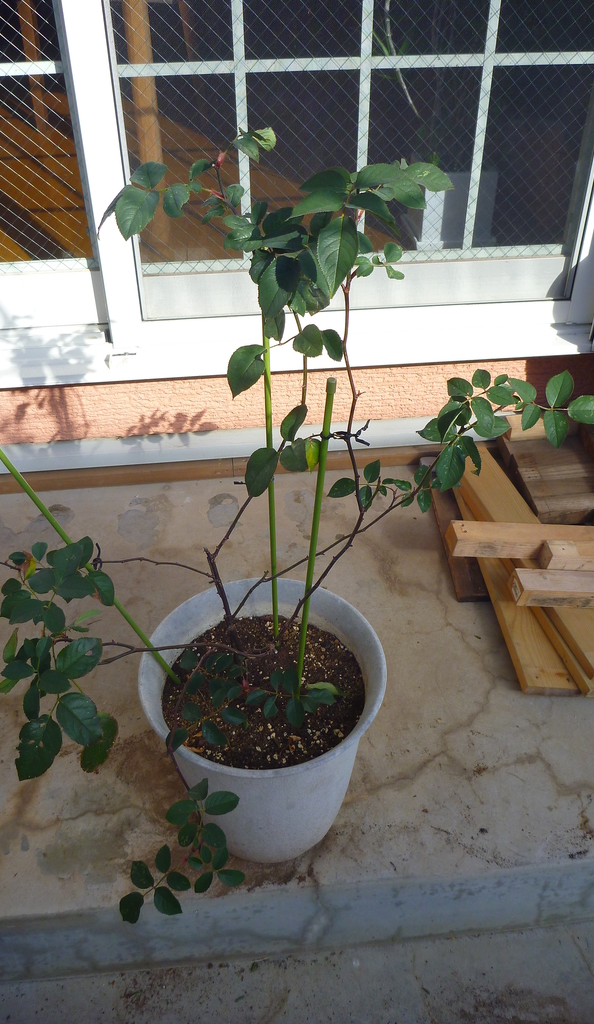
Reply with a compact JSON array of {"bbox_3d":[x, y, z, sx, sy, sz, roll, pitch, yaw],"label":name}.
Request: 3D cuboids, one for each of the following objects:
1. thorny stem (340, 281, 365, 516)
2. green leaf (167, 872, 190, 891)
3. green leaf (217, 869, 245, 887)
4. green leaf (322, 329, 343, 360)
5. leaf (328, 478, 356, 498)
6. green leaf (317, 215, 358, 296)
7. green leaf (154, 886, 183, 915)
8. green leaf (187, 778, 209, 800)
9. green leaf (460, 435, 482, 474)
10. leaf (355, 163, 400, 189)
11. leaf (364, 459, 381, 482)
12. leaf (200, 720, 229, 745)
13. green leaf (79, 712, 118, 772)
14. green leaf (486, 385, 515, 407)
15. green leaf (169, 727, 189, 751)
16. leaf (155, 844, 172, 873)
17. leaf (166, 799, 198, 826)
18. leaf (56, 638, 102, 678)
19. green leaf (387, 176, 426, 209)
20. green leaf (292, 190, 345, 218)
[{"bbox_3d":[0.056,-0.117,0.829,0.025,0.272,0.021,-7,38,0],"label":"thorny stem"},{"bbox_3d":[-0.124,0.385,0.865,0.031,0.006,0.017,23,51,16],"label":"green leaf"},{"bbox_3d":[-0.080,0.444,1.015,0.037,0.010,0.018,15,53,9],"label":"green leaf"},{"bbox_3d":[0.036,-0.169,0.835,0.018,0.036,0.006,-32,-3,1],"label":"green leaf"},{"bbox_3d":[0.048,-0.025,0.900,0.035,0.007,0.021,-24,65,-9],"label":"leaf"},{"bbox_3d":[0.032,-0.203,0.655,0.033,0.064,0.014,6,0,1],"label":"green leaf"},{"bbox_3d":[-0.135,0.408,0.870,0.038,0.006,0.021,37,61,17],"label":"green leaf"},{"bbox_3d":[-0.105,0.296,0.885,0.019,0.005,0.024,20,55,10],"label":"green leaf"},{"bbox_3d":[0.182,-0.060,0.870,0.025,0.009,0.045,-20,72,3],"label":"green leaf"},{"bbox_3d":[0.071,-0.288,0.718,0.042,0.012,0.022,-17,74,-1],"label":"leaf"},{"bbox_3d":[0.085,-0.046,0.912,0.018,0.010,0.032,21,68,13],"label":"leaf"},{"bbox_3d":[-0.093,0.249,0.930,0.040,0.008,0.022,38,59,25],"label":"leaf"},{"bbox_3d":[-0.206,0.239,0.860,0.034,0.011,0.063,21,64,-2],"label":"green leaf"},{"bbox_3d":[0.214,-0.122,0.870,0.033,0.006,0.021,26,84,15],"label":"green leaf"},{"bbox_3d":[-0.128,0.247,0.905,0.026,0.008,0.021,-40,72,0],"label":"green leaf"},{"bbox_3d":[-0.163,0.429,1.025,0.018,0.010,0.034,0,52,-5],"label":"leaf"},{"bbox_3d":[-0.123,0.319,0.880,0.037,0.006,0.025,-17,64,-15],"label":"leaf"},{"bbox_3d":[-0.243,0.163,0.922,0.061,0.012,0.038,-32,78,5],"label":"leaf"},{"bbox_3d":[0.092,-0.270,0.700,0.042,0.008,0.024,43,81,15],"label":"green leaf"},{"bbox_3d":[0.017,-0.245,0.660,0.055,0.012,0.030,-27,63,-26],"label":"green leaf"}]

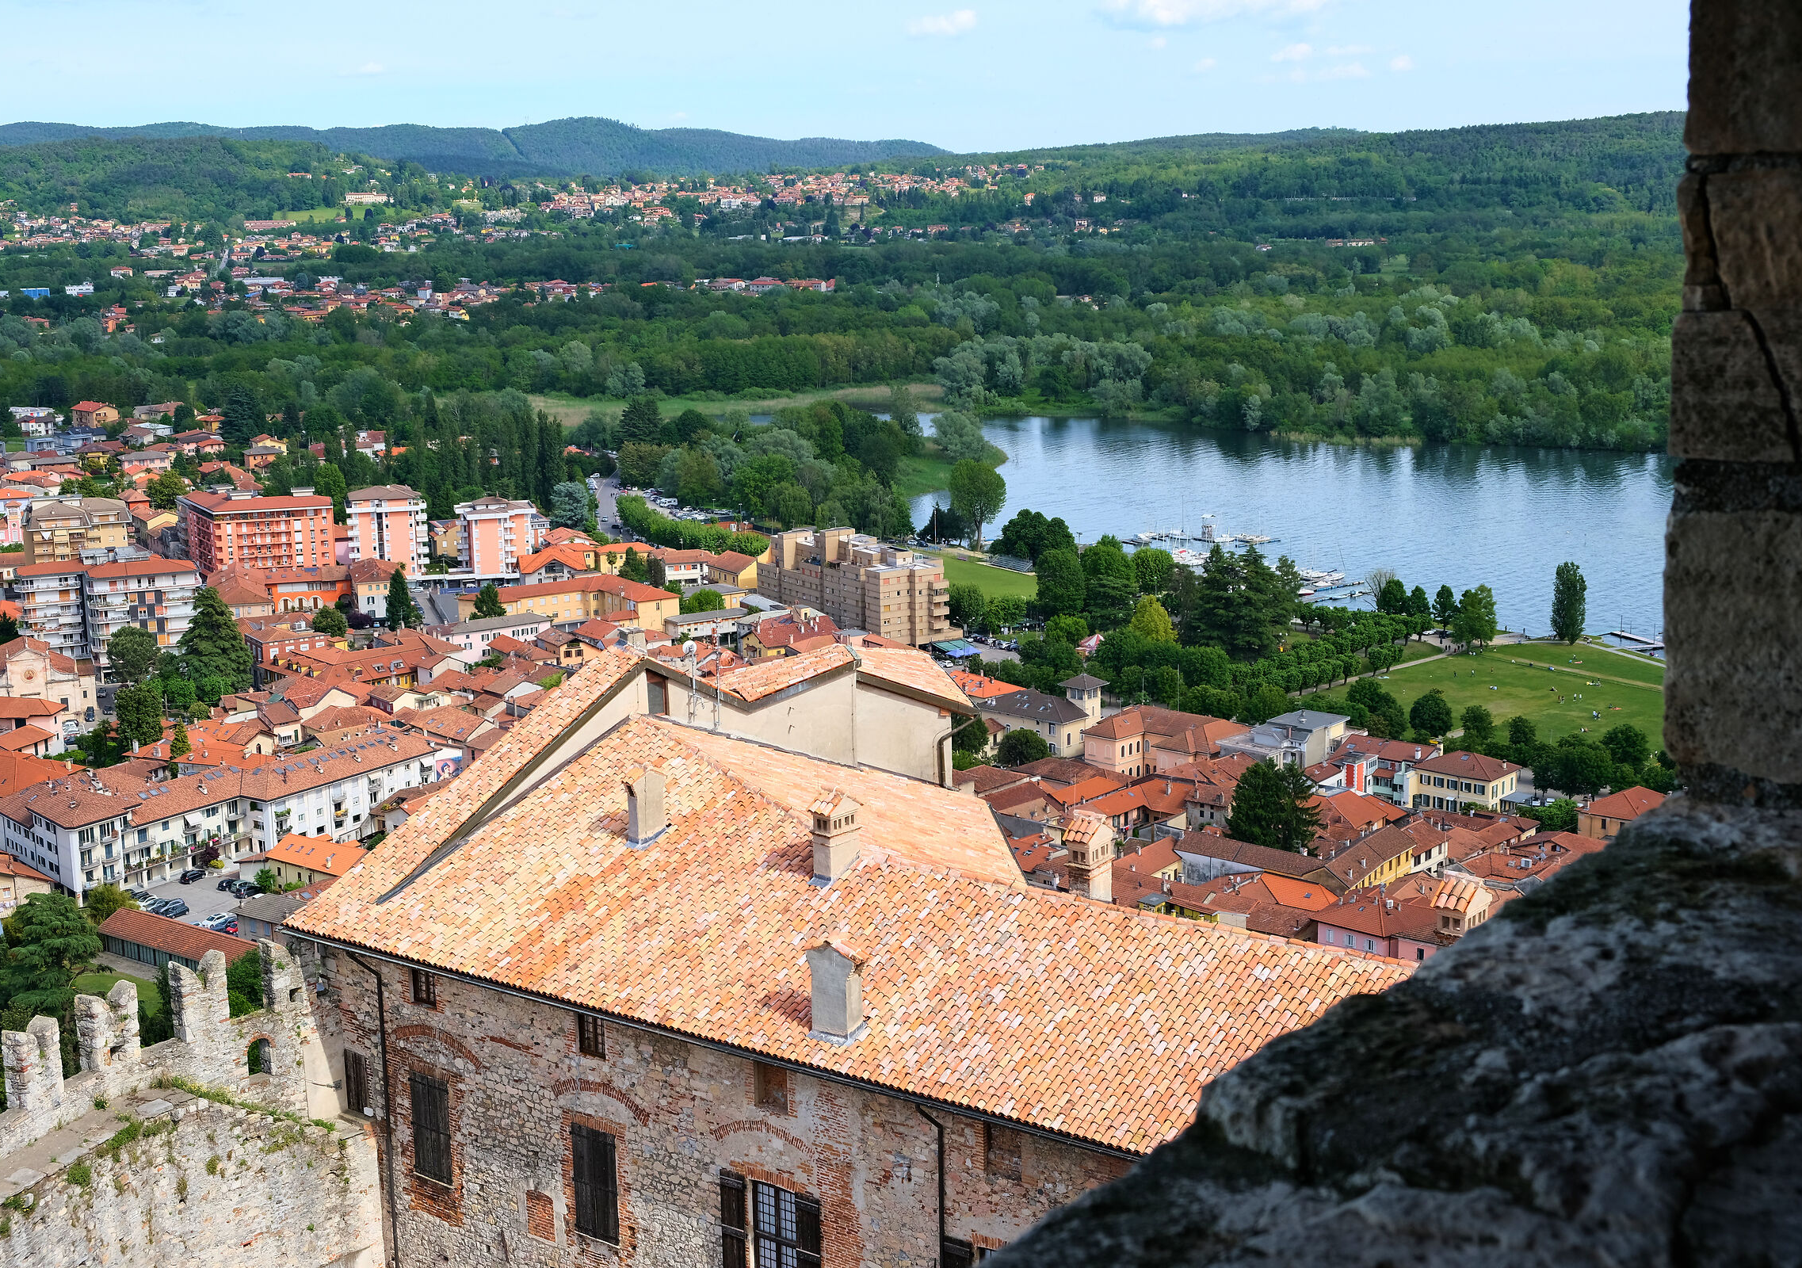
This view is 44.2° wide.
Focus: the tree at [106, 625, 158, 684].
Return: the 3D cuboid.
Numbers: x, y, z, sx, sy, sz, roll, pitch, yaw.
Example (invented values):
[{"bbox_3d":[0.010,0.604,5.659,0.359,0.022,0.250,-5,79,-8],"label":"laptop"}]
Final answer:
[{"bbox_3d":[-157.690,5.480,455.530,10.900,13.800,10.900,-1,12,0],"label":"tree"}]

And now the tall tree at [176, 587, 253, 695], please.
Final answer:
[{"bbox_3d":[-138.982,2.589,449.832,14.300,22.500,14.300,-4,12,-17],"label":"tall tree"}]

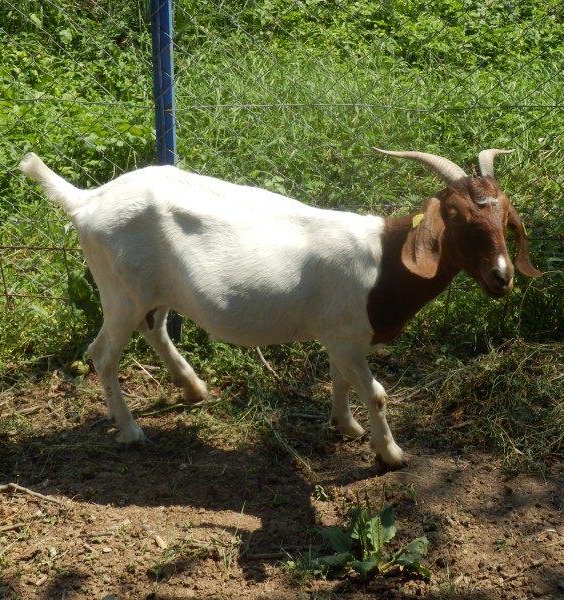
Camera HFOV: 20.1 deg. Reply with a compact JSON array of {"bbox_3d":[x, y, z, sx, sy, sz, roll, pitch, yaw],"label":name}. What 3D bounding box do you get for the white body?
[{"bbox_3d":[-0.150,0.012,3.746,0.948,0.672,0.271,5,23,13],"label":"white body"}]

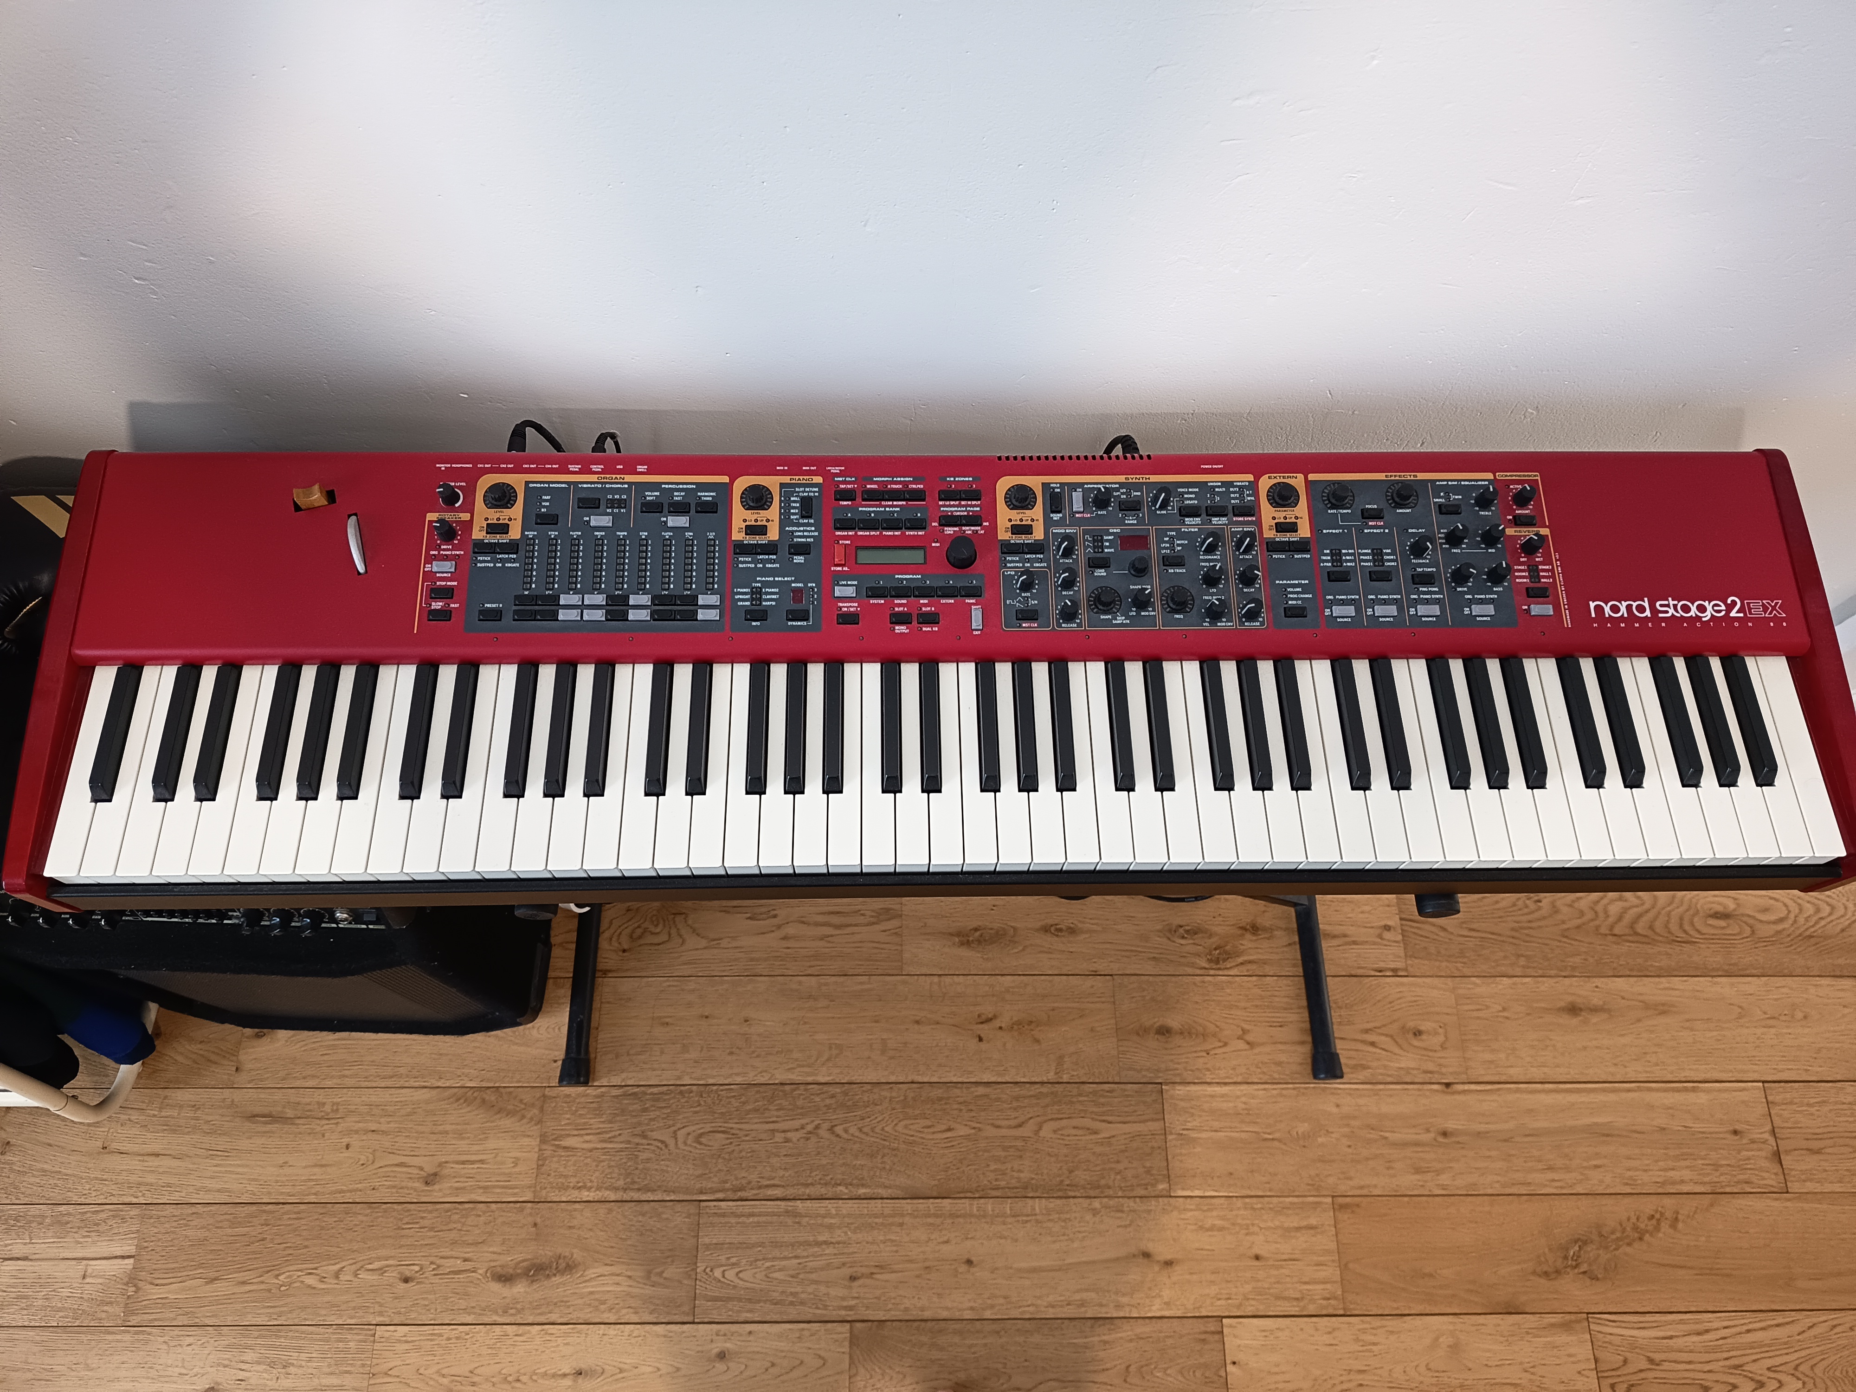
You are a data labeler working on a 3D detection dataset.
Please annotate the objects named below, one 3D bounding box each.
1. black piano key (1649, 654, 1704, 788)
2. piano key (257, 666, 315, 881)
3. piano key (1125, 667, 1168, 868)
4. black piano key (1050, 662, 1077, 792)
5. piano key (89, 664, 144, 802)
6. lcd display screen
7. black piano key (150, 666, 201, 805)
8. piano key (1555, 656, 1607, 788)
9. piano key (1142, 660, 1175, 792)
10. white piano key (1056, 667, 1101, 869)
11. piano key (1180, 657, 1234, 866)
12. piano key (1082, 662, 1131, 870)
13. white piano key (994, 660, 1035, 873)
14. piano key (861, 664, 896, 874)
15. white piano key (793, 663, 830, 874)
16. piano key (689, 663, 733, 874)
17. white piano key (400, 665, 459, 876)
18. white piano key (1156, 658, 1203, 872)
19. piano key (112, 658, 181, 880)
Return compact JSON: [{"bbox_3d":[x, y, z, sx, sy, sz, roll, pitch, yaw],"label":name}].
[{"bbox_3d":[0.538,0.018,0.920,0.013,0.013,0.096,0,67,-2],"label":"black piano key"},{"bbox_3d":[-0.436,0.052,0.899,0.023,0.022,0.152,0,67,-2],"label":"piano key"},{"bbox_3d":[0.153,0.049,0.914,0.023,0.021,0.150,0,67,-2],"label":"piano key"},{"bbox_3d":[0.096,0.021,0.906,0.013,0.013,0.096,0,67,-2],"label":"black piano key"},{"bbox_3d":[-0.569,0.026,0.897,0.013,0.013,0.096,0,67,-2],"label":"piano key"},{"bbox_3d":[-0.026,-0.102,0.941,0.051,0.005,0.014,0,71,-2],"label":"lcd display screen"},{"bbox_3d":[-0.523,0.025,0.893,0.013,0.013,0.099,0,67,-2],"label":"black piano key"},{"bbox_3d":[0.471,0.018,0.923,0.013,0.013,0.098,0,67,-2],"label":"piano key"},{"bbox_3d":[0.165,0.020,0.920,0.013,0.013,0.096,0,67,-2],"label":"piano key"},{"bbox_3d":[0.106,0.048,0.923,0.023,0.021,0.151,0,67,-2],"label":"white piano key"},{"bbox_3d":[0.198,0.048,0.915,0.023,0.020,0.151,0,67,-2],"label":"piano key"},{"bbox_3d":[0.128,0.049,0.918,0.023,0.021,0.151,0,67,-2],"label":"piano key"},{"bbox_3d":[0.059,0.049,0.916,0.023,0.022,0.150,0,67,-2],"label":"white piano key"},{"bbox_3d":[-0.035,0.049,0.919,0.023,0.021,0.151,0,67,-2],"label":"piano key"},{"bbox_3d":[-0.082,0.050,0.906,0.023,0.021,0.150,0,67,-2],"label":"white piano key"},{"bbox_3d":[-0.152,0.051,0.904,0.023,0.021,0.150,0,67,-2],"label":"piano key"},{"bbox_3d":[-0.340,0.052,0.899,0.023,0.021,0.151,0,67,-2],"label":"white piano key"},{"bbox_3d":[0.176,0.049,0.915,0.023,0.021,0.150,0,67,-2],"label":"white piano key"},{"bbox_3d":[-0.528,0.053,0.893,0.023,0.021,0.151,0,67,-2],"label":"piano key"}]

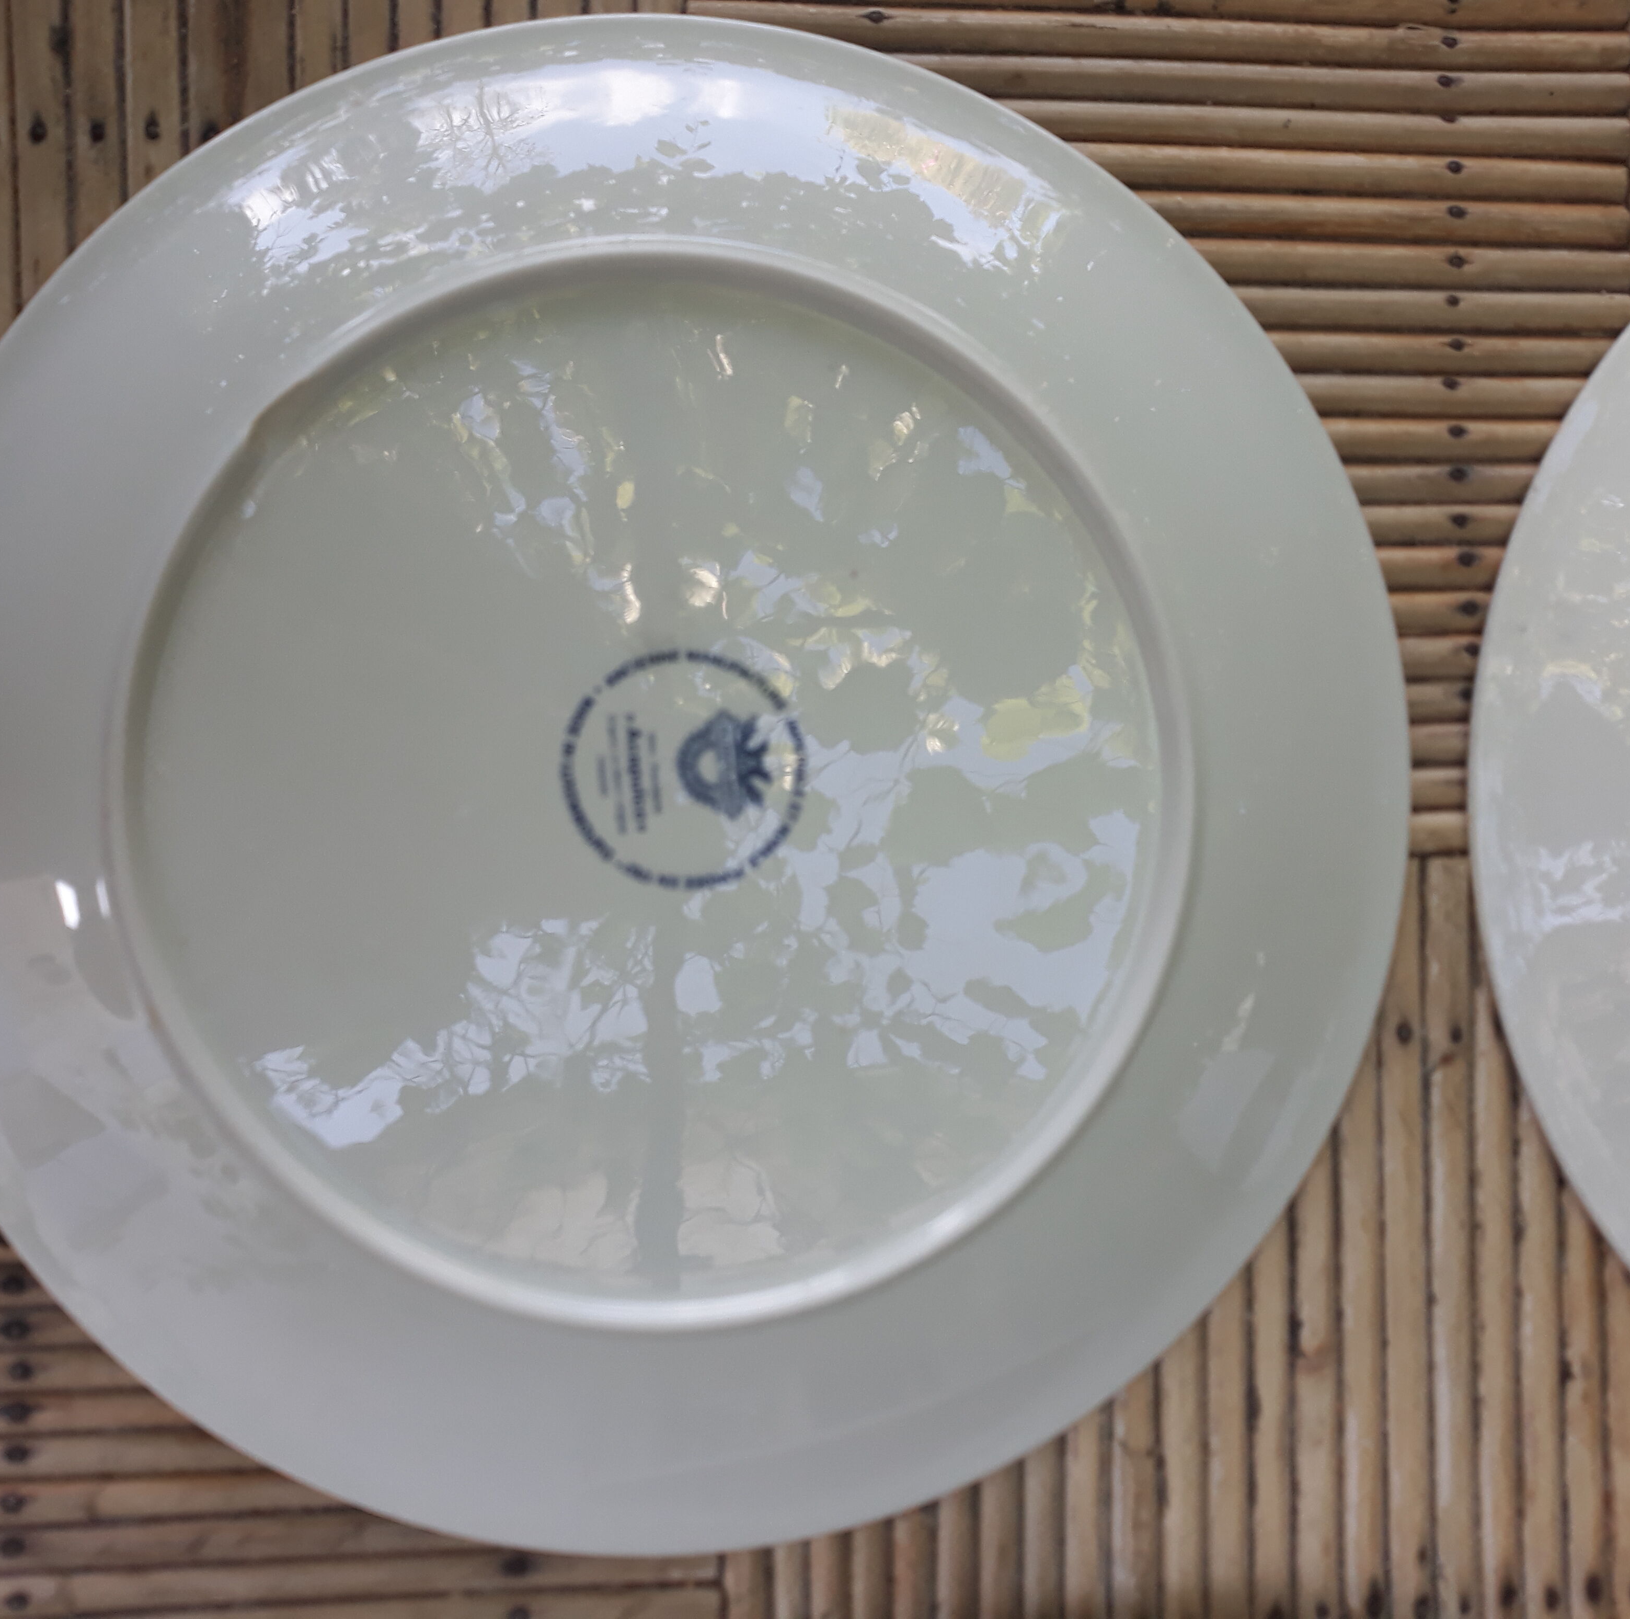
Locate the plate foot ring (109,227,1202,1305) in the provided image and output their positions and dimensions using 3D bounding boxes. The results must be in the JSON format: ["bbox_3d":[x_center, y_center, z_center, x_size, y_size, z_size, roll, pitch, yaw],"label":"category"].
[{"bbox_3d":[-0.023,-0.004,0.267,0.174,0.007,0.174,0,90,-5],"label":"plate foot ring"}]

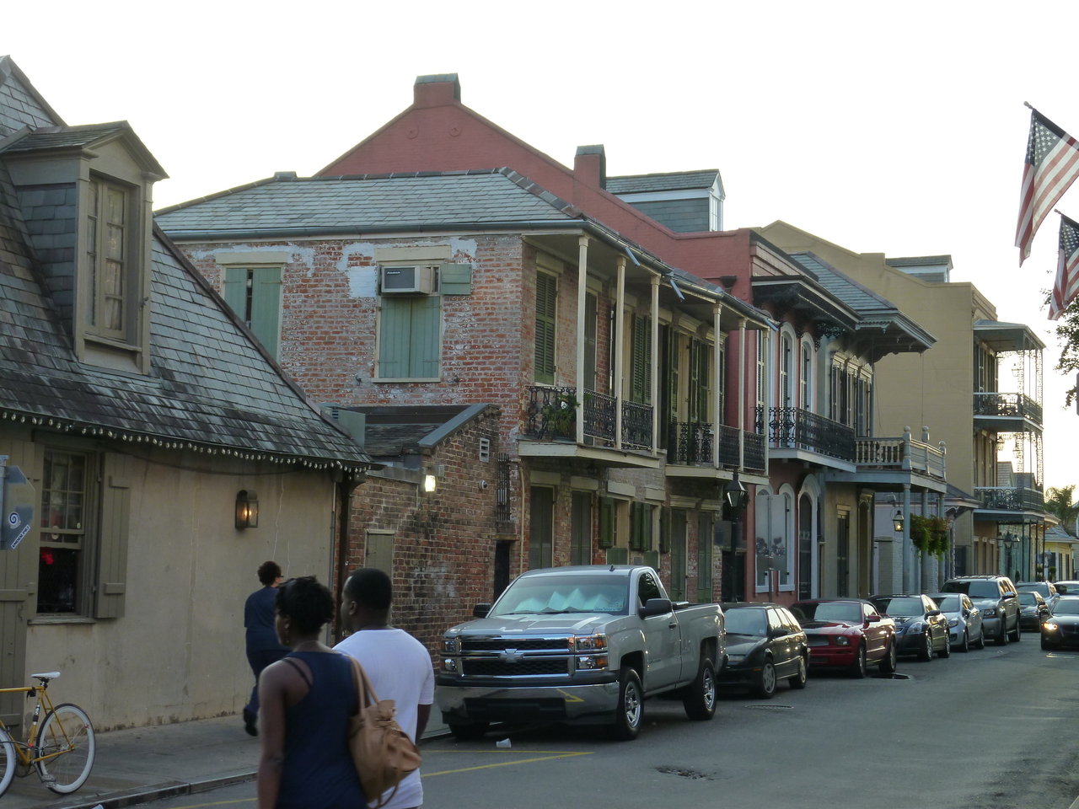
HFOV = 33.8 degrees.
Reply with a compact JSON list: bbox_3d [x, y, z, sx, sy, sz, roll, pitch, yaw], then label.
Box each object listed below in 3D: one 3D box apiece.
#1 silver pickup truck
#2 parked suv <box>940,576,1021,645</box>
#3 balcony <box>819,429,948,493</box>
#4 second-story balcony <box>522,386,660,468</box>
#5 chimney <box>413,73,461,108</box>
[{"bbox_3d":[0.690,2.850,21.160,2.040,1.880,5.500,-1,-6,20],"label":"silver pickup truck"},{"bbox_3d":[12.566,5.863,51.072,2.010,1.930,5.250,-1,-5,22],"label":"parked suv"},{"bbox_3d":[9.930,1.623,50.423,2.350,1.580,6.300,-1,-6,22],"label":"balcony"},{"bbox_3d":[0.934,0.450,29.836,0.990,1.130,4.190,-1,-5,22],"label":"second-story balcony"},{"bbox_3d":[-2.539,-7.806,44.403,1.060,0.840,0.500,-1,-6,22],"label":"chimney"}]

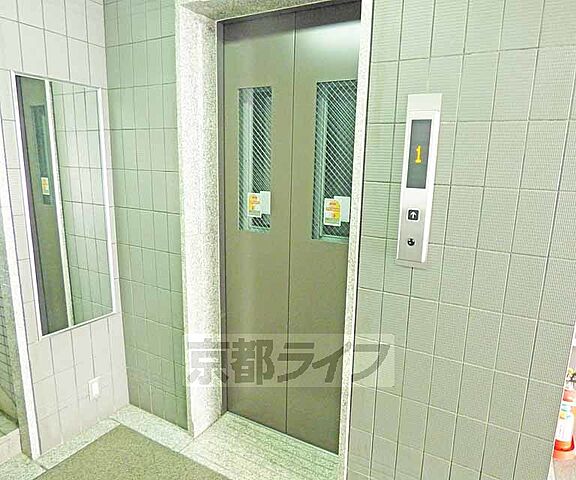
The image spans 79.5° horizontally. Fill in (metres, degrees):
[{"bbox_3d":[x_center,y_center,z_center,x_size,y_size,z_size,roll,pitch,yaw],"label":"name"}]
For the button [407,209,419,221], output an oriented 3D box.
[{"bbox_3d":[0.440,-0.089,1.220,0.040,0.042,0.010,7,12,27],"label":"button"}]

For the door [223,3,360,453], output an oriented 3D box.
[{"bbox_3d":[0.016,0.023,1.733,0.775,2.100,0.050,6,11,27],"label":"door"}]

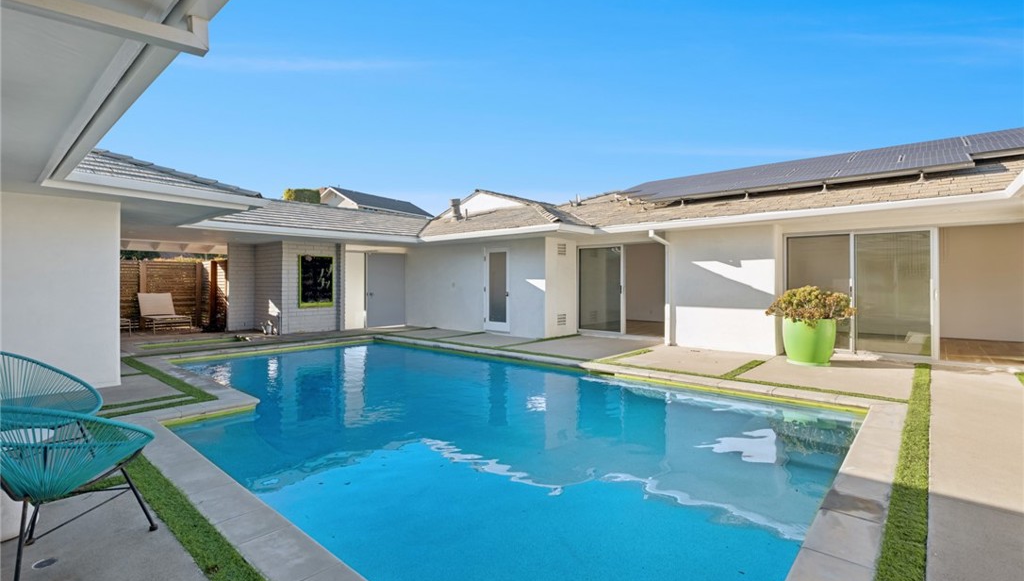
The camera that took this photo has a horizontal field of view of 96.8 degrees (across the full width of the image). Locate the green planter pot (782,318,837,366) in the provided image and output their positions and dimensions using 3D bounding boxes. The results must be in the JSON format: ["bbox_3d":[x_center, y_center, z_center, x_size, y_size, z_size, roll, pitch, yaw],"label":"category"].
[{"bbox_3d":[4.606,0.786,7.045,0.700,0.660,0.700,1,1,40],"label":"green planter pot"}]

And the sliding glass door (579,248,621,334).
[{"bbox_3d":[2.048,-0.040,10.534,1.209,1.981,0.100,1,1,40],"label":"sliding glass door"}]

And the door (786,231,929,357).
[{"bbox_3d":[5.644,0.014,7.505,1.993,1.981,0.100,1,1,40],"label":"door"}]

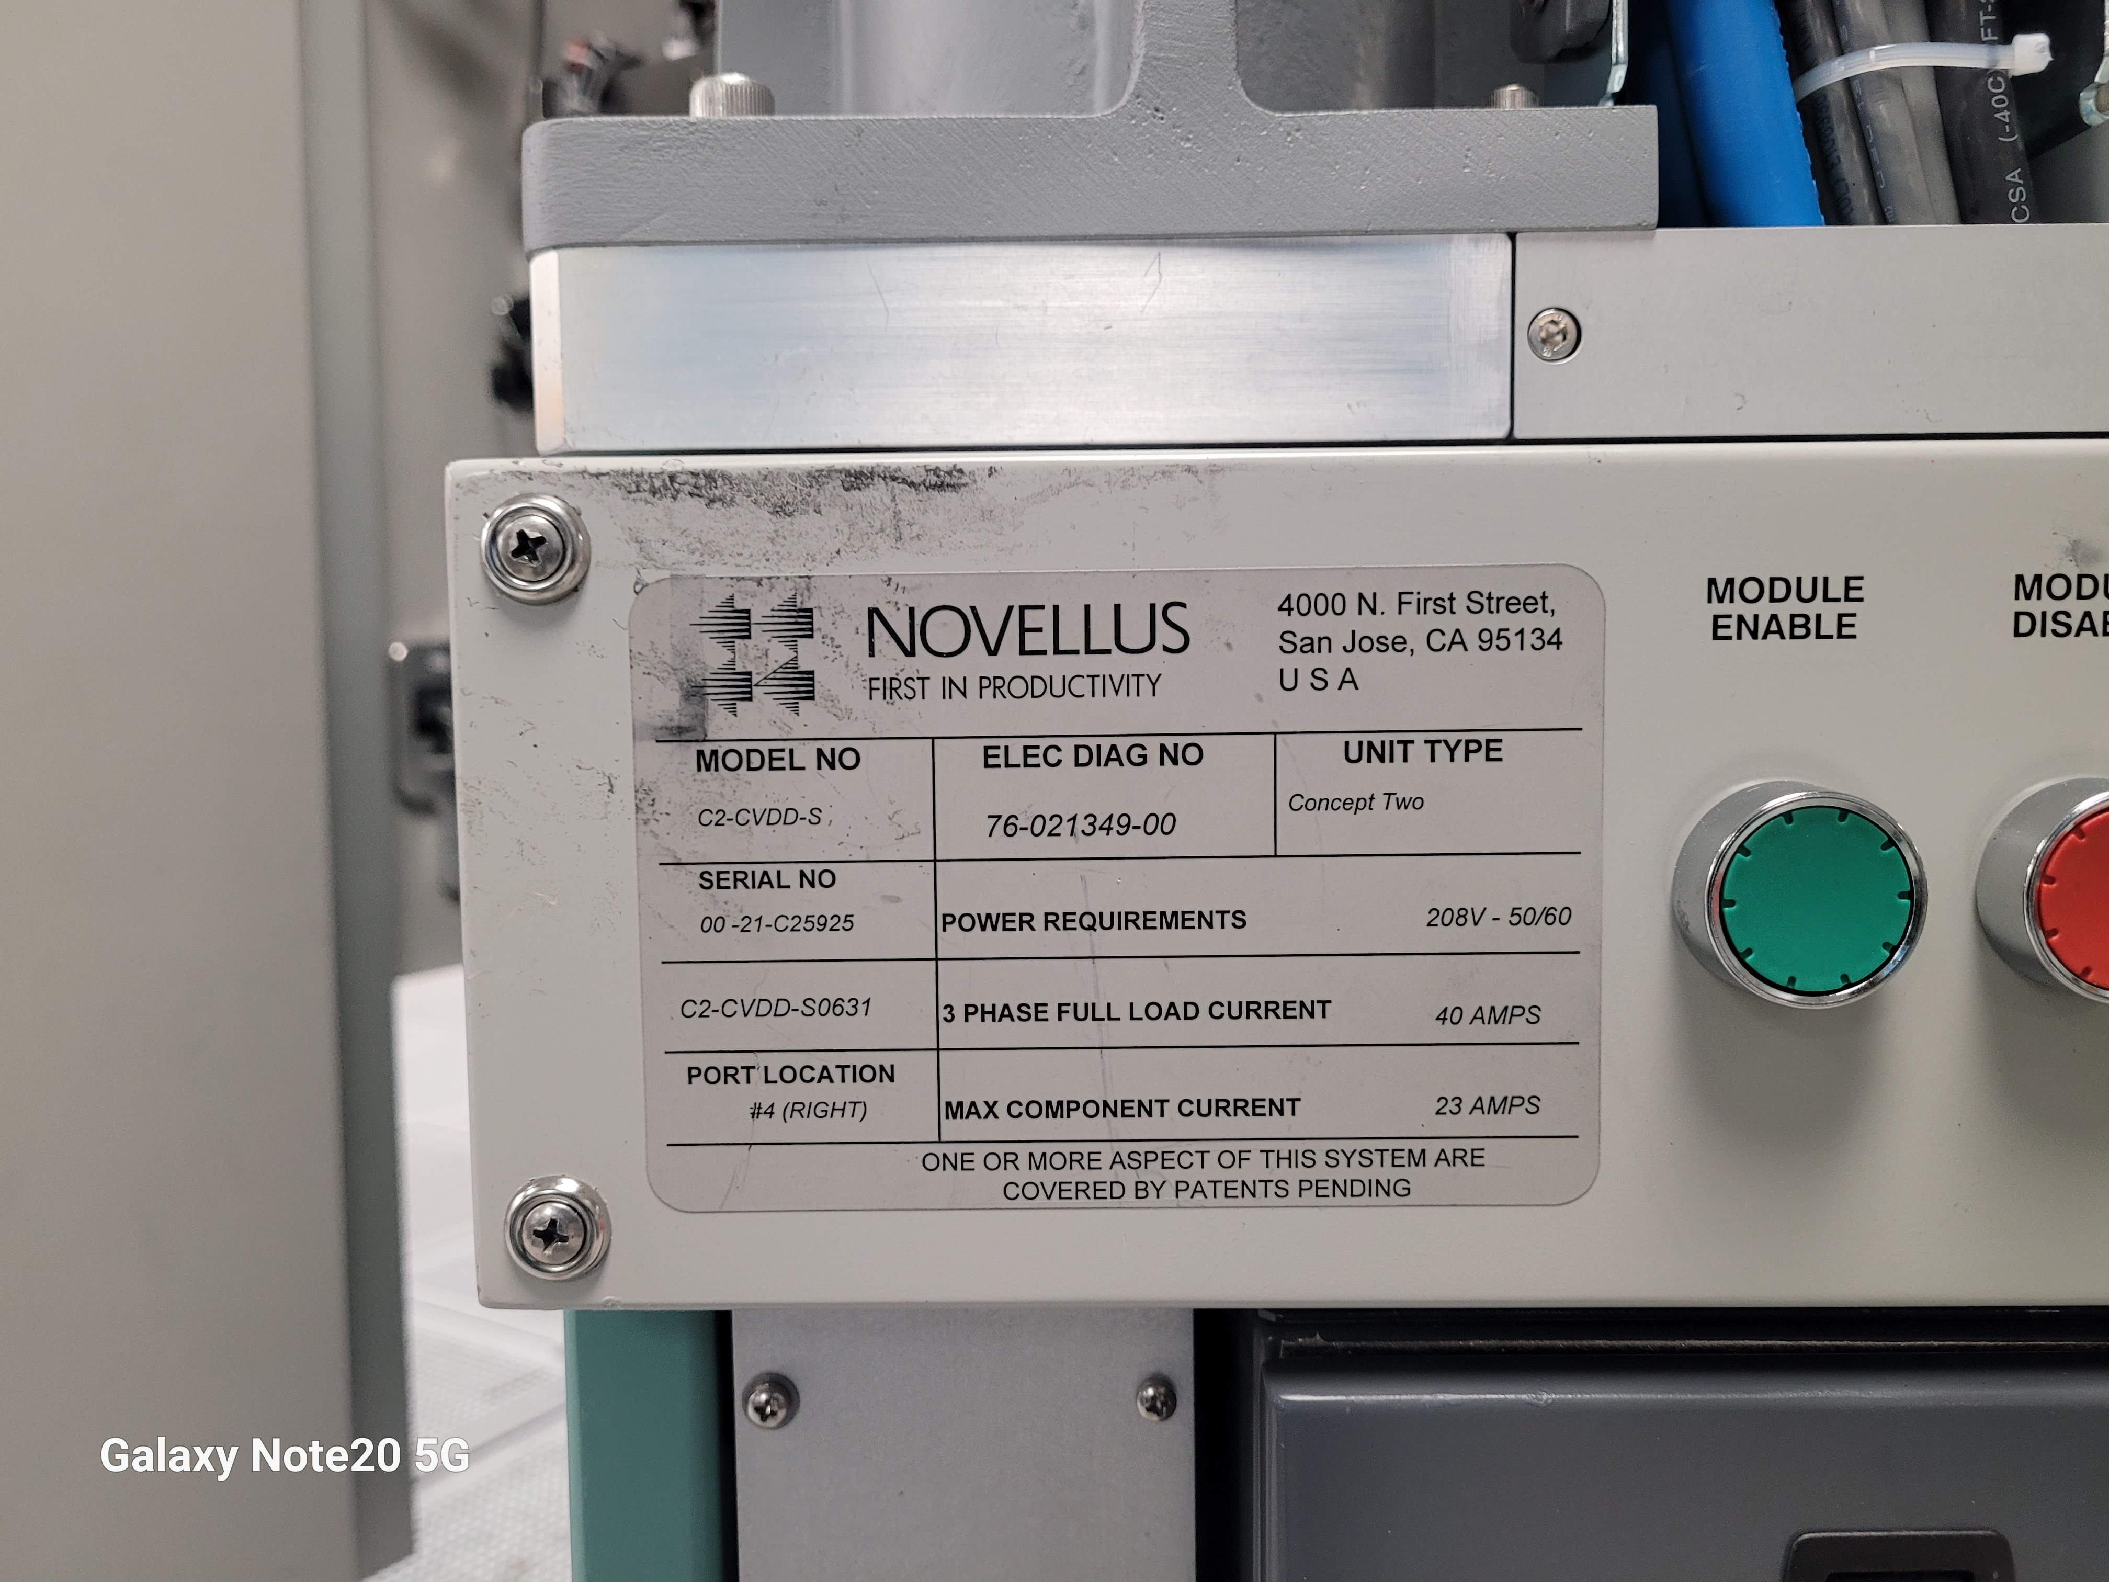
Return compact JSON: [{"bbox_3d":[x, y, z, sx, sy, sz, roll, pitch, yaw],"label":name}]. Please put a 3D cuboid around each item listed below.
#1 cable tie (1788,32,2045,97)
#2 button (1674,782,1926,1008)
[{"bbox_3d":[0.137,-0.115,0.256,0.038,0.008,0.024,-1,3,1],"label":"cable tie"},{"bbox_3d":[0.098,0.014,0.208,0.030,0.030,0.010,-1,3,1],"label":"button"}]

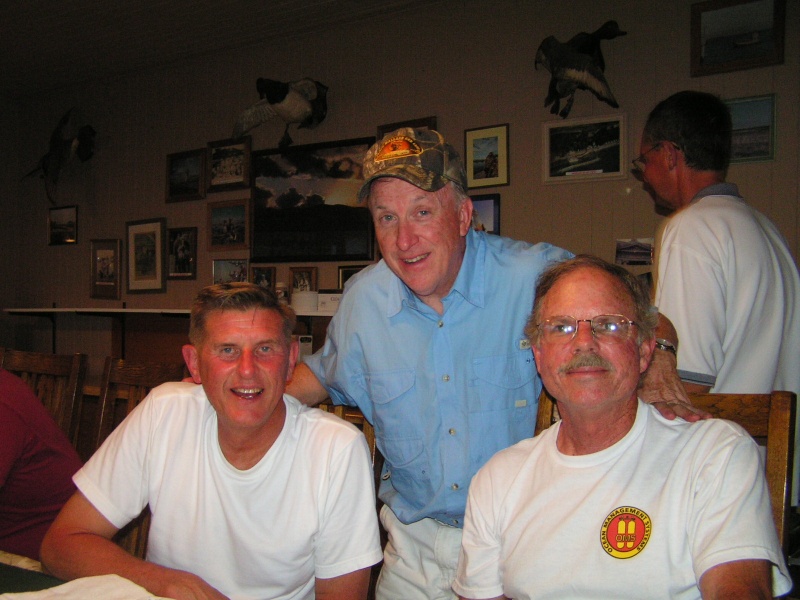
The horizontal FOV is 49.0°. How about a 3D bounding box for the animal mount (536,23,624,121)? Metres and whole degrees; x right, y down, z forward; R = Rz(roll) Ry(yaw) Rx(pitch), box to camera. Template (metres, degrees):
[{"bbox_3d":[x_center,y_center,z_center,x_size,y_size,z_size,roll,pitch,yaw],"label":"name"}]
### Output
[{"bbox_3d":[0.678,-0.866,3.300,0.340,0.350,0.300,0,0,26],"label":"animal mount"}]

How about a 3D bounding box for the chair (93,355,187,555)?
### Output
[{"bbox_3d":[-0.793,0.660,2.158,0.445,1.010,0.540,0,0,36],"label":"chair"}]

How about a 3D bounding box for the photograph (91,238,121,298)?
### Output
[{"bbox_3d":[-1.770,-0.186,5.296,0.289,0.357,0.025,0,0,36],"label":"photograph"}]

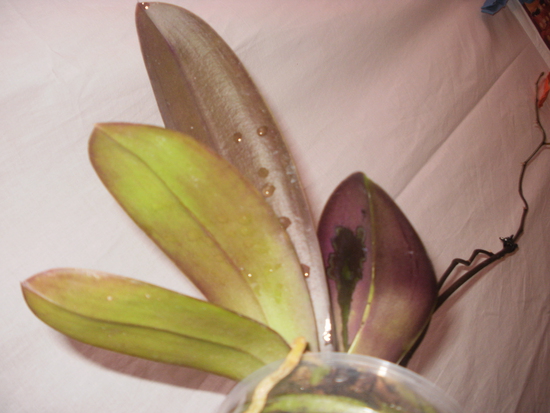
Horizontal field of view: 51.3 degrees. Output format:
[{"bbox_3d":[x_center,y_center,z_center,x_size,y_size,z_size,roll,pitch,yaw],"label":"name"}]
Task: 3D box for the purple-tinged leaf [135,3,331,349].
[{"bbox_3d":[-0.024,-0.029,0.408,0.073,0.035,0.296,-27,79,-7],"label":"purple-tinged leaf"}]

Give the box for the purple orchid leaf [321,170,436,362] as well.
[{"bbox_3d":[0.066,0.042,0.373,0.074,0.040,0.132,-1,76,5],"label":"purple orchid leaf"}]

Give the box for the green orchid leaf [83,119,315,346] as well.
[{"bbox_3d":[-0.039,0.017,0.382,0.070,0.030,0.217,-42,84,-13],"label":"green orchid leaf"}]

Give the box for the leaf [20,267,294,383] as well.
[{"bbox_3d":[-0.073,0.076,0.365,0.181,0.030,0.046,17,70,0],"label":"leaf"}]

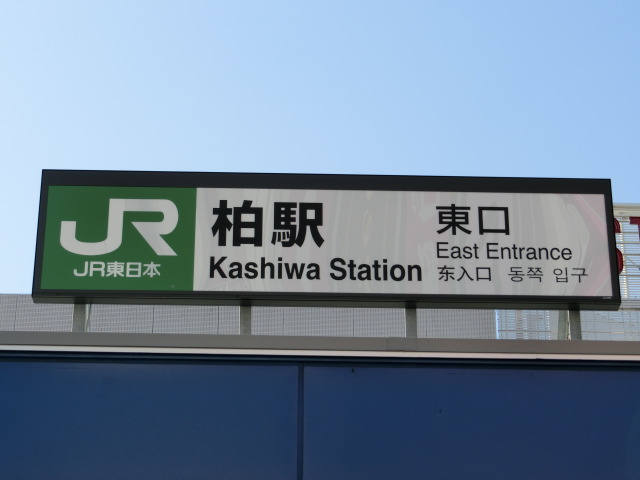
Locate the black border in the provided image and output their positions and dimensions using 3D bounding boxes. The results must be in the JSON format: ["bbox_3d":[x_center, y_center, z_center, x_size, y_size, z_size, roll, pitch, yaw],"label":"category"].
[{"bbox_3d":[0.063,0.000,13.121,4.400,1.061,0.138,1,-26,-2],"label":"black border"}]

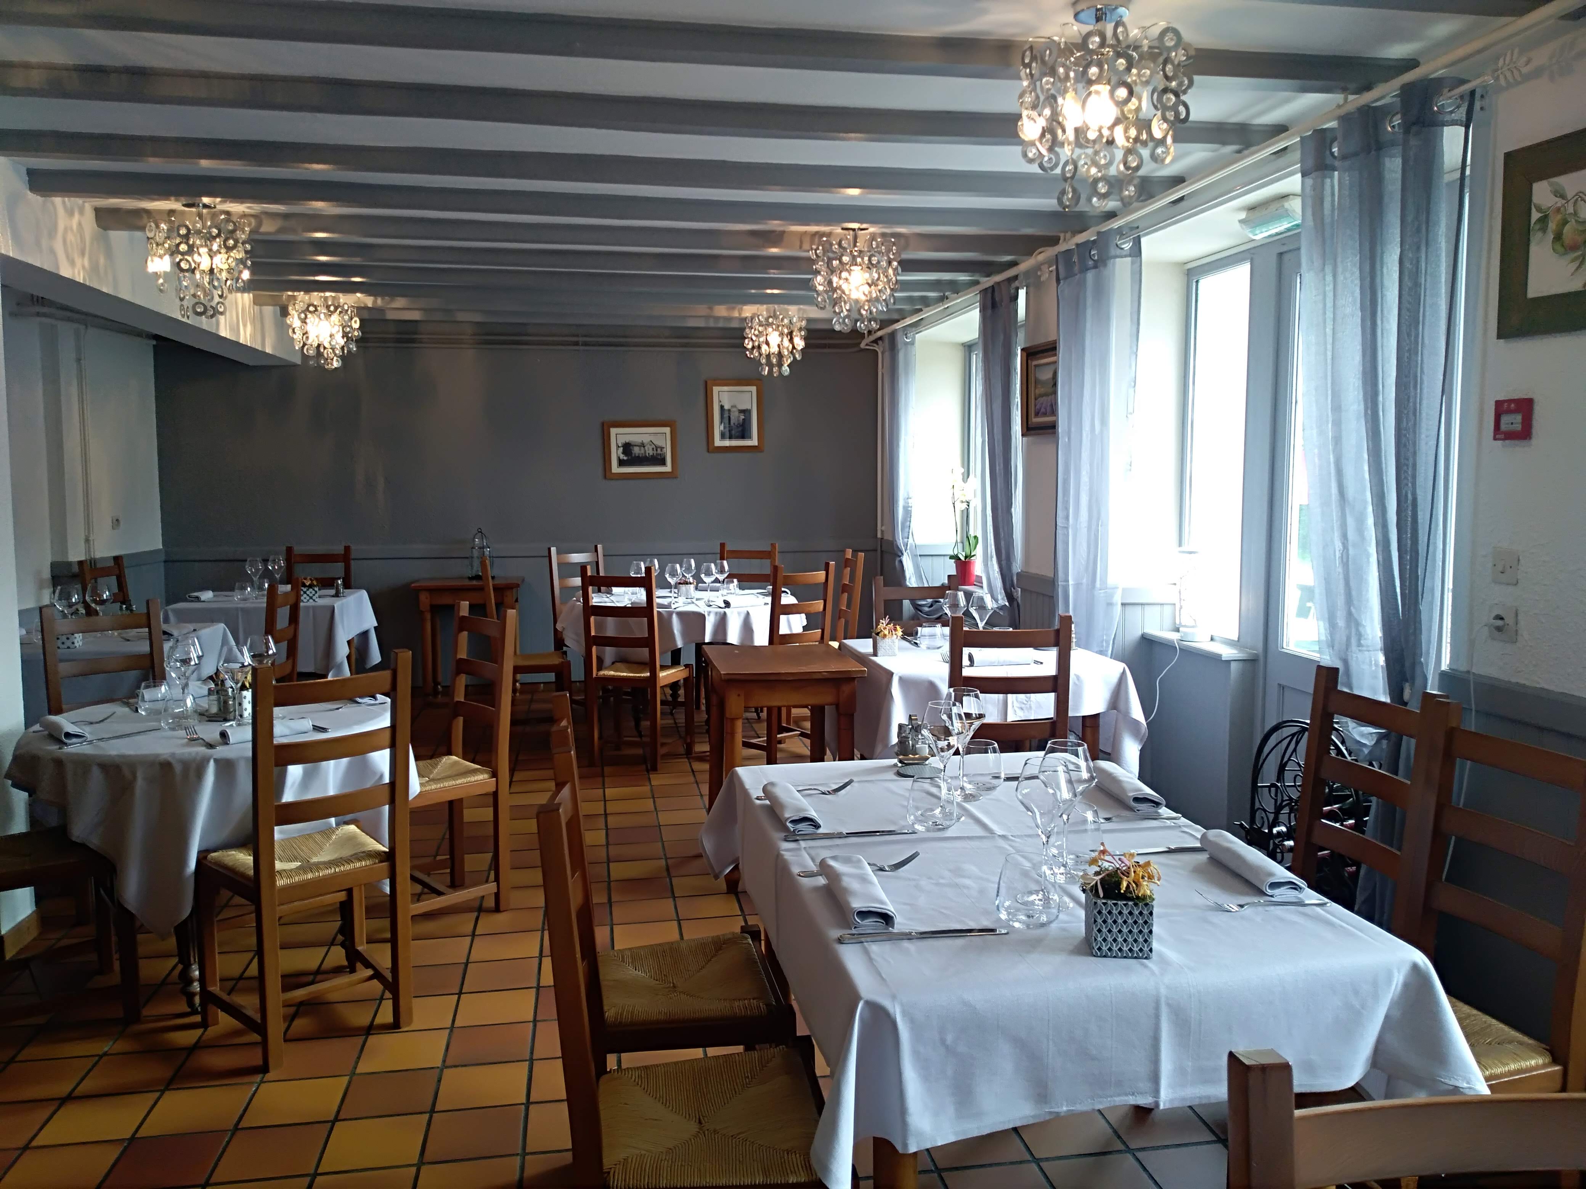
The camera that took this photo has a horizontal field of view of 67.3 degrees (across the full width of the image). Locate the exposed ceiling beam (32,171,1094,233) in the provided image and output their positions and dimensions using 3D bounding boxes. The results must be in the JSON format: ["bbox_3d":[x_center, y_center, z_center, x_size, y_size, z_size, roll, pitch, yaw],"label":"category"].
[{"bbox_3d":[-0.682,-1.431,4.373,3.820,0.075,0.105,-1,6,-10],"label":"exposed ceiling beam"}]

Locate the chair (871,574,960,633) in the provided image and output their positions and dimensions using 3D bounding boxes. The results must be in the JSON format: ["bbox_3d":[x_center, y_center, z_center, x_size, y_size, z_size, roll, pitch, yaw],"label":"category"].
[{"bbox_3d":[0.561,0.434,4.855,0.440,0.980,0.470,-2,7,-14],"label":"chair"}]

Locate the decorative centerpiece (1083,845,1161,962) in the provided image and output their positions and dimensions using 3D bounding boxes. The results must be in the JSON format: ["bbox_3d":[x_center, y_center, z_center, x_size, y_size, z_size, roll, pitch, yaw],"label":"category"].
[{"bbox_3d":[0.460,0.429,1.686,0.103,0.142,0.098,0,6,4],"label":"decorative centerpiece"}]

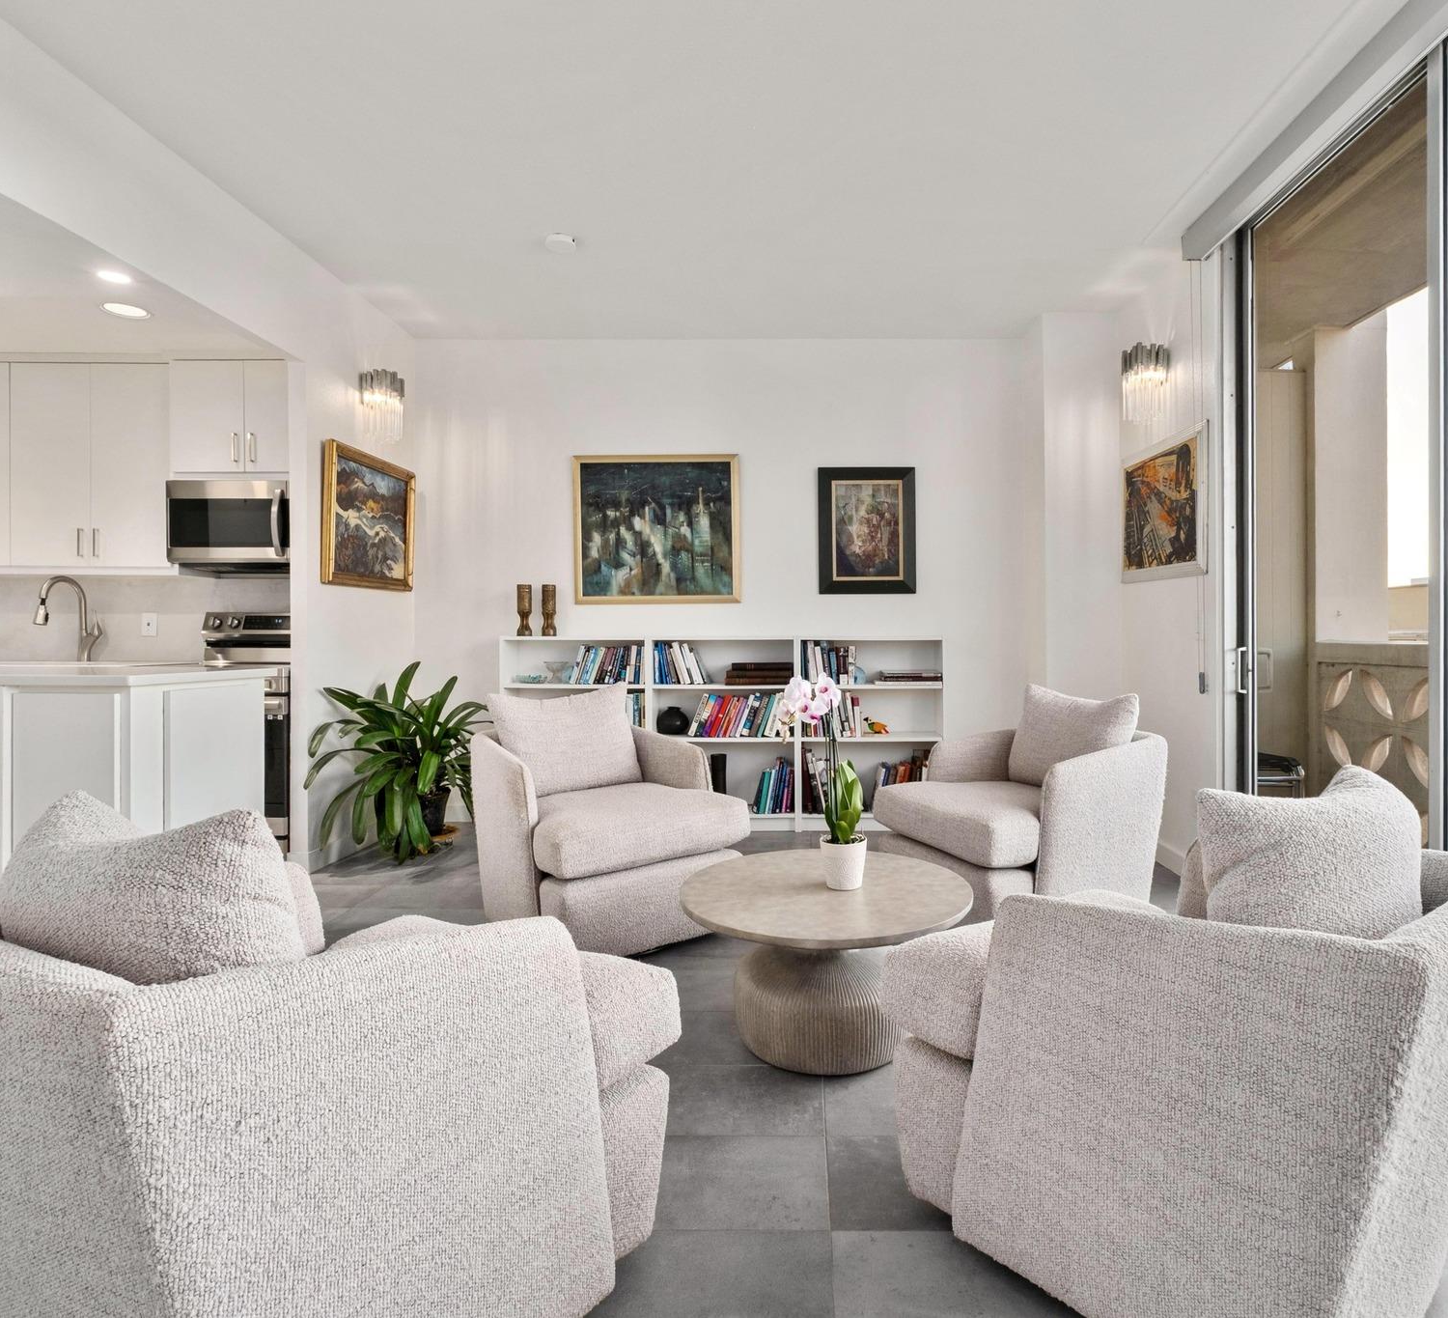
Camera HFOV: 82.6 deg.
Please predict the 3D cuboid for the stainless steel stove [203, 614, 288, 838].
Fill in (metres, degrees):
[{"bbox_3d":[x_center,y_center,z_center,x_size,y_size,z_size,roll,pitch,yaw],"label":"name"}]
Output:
[{"bbox_3d":[-2.420,0.360,4.180,0.760,1.190,0.690,0,1,2],"label":"stainless steel stove"}]

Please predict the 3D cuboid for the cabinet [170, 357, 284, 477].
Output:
[{"bbox_3d":[-2.430,-1.238,4.360,0.770,0.595,0.360,0,1,2],"label":"cabinet"}]

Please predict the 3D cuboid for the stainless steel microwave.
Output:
[{"bbox_3d":[-2.541,-0.722,4.530,0.760,0.430,0.400,0,1,2],"label":"stainless steel microwave"}]

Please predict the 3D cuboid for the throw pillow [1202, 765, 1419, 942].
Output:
[{"bbox_3d":[1.045,0.415,1.500,0.530,0.450,0.200,0,16,-35],"label":"throw pillow"}]

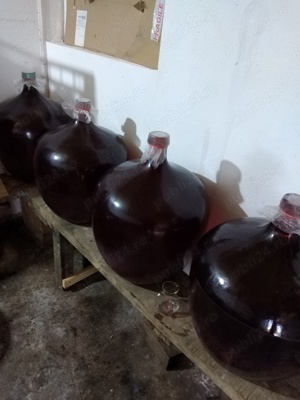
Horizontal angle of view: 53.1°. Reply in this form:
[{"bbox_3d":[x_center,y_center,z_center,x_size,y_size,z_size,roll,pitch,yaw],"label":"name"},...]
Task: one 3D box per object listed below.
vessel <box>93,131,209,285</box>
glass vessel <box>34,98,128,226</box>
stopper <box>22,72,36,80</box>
[{"bbox_3d":[0.006,0.021,1.190,0.460,0.588,0.460,6,34,0],"label":"vessel"},{"bbox_3d":[-0.324,-0.191,1.458,0.457,0.583,0.457,6,34,0],"label":"glass vessel"},{"bbox_3d":[-0.623,-0.643,1.556,0.066,0.028,0.066,6,34,0],"label":"stopper"}]

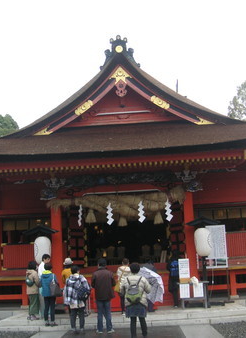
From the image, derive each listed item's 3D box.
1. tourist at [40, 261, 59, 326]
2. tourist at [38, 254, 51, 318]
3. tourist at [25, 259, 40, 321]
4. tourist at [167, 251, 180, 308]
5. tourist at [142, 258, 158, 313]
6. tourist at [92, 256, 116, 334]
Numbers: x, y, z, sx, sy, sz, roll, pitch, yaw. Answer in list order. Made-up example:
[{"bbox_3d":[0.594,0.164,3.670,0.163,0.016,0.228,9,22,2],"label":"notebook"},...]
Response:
[{"bbox_3d":[-1.946,3.266,12.559,0.470,1.582,0.350,-6,-12,16],"label":"tourist"},{"bbox_3d":[-2.119,3.187,13.071,0.440,1.705,0.310,-14,-16,43],"label":"tourist"},{"bbox_3d":[-2.449,3.281,13.004,0.430,1.536,0.330,-12,-15,39],"label":"tourist"},{"bbox_3d":[1.458,3.236,14.164,0.440,1.635,0.360,-4,-12,7],"label":"tourist"},{"bbox_3d":[0.739,3.245,13.462,0.460,1.452,0.360,-3,-10,3],"label":"tourist"},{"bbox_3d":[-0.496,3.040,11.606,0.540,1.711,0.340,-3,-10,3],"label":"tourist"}]

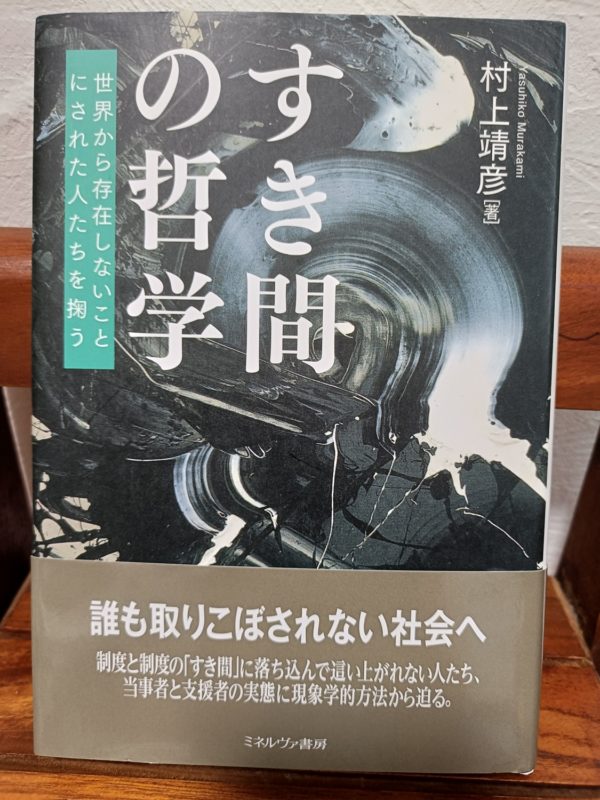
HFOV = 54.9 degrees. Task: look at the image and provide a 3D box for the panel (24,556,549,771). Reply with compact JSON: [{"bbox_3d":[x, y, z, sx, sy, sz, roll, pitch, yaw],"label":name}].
[{"bbox_3d":[-0.004,0.069,0.160,0.132,0.053,0.018,1,2,1],"label":"panel"}]

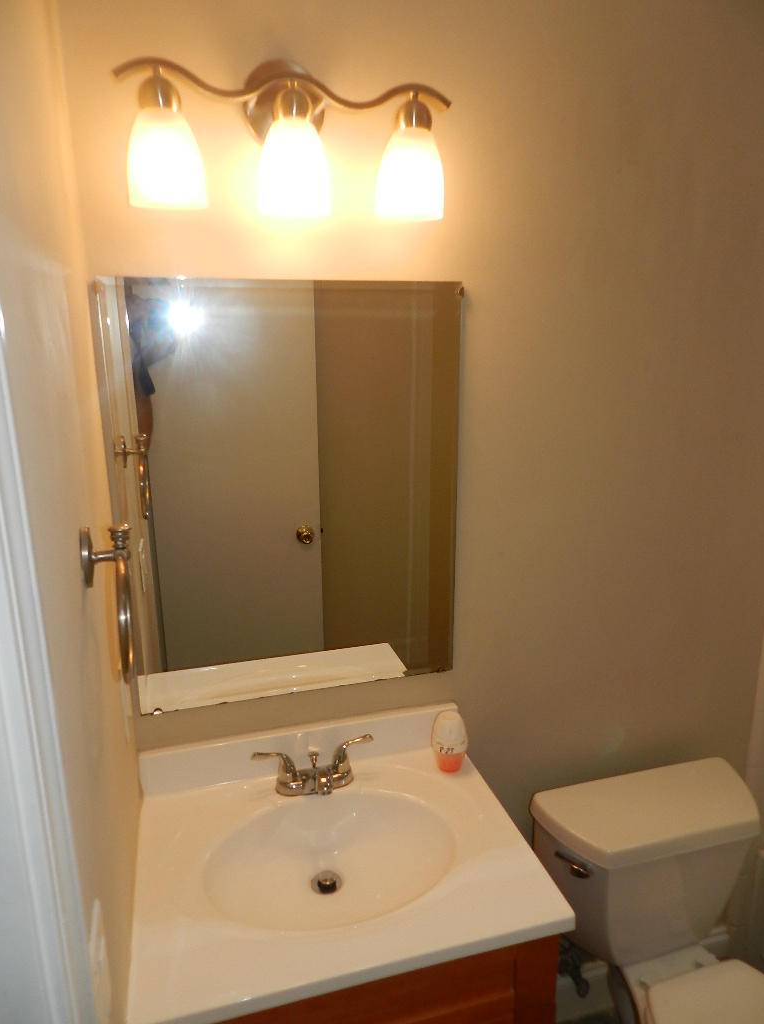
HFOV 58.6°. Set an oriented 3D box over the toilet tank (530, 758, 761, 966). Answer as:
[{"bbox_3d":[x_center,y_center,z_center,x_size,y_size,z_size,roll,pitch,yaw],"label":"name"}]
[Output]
[{"bbox_3d":[0.605,0.804,1.531,0.505,0.333,0.212,-4,15,-15],"label":"toilet tank"}]

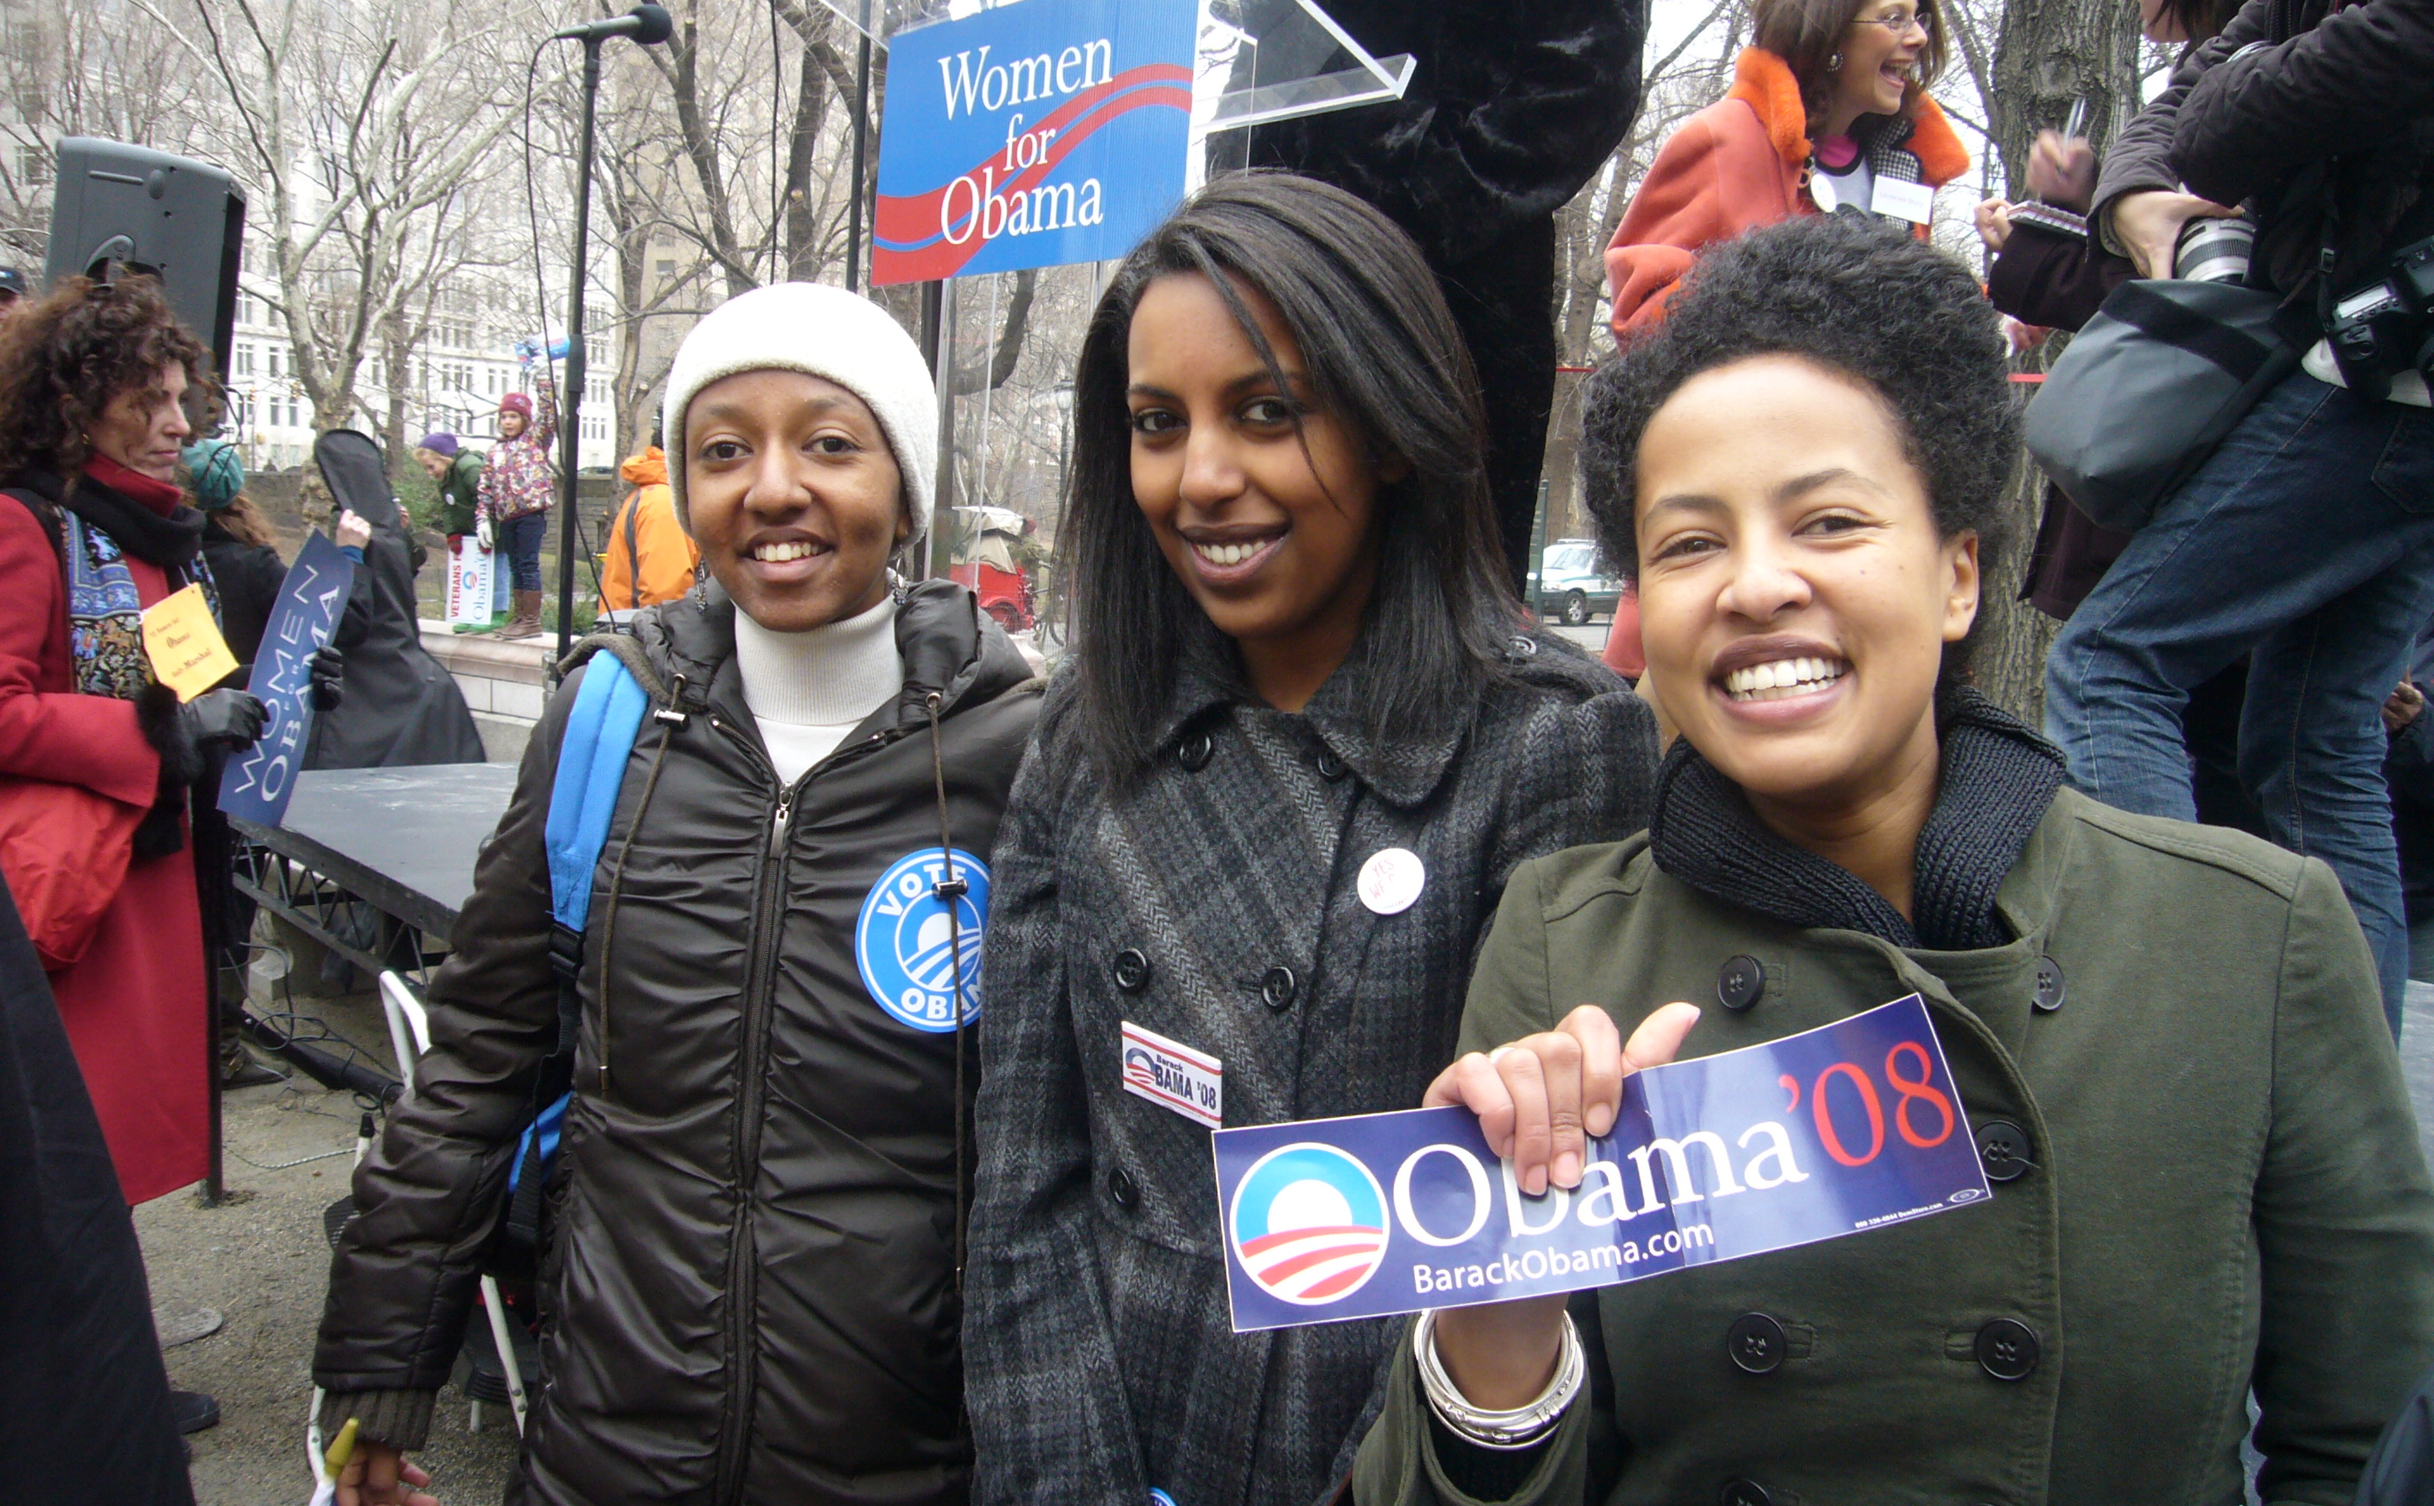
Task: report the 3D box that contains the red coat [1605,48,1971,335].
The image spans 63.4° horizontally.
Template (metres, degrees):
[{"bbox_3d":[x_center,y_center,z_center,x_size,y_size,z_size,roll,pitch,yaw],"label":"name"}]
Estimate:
[{"bbox_3d":[0.825,-0.555,2.800,0.500,0.890,0.380,-2,7,-36],"label":"red coat"}]

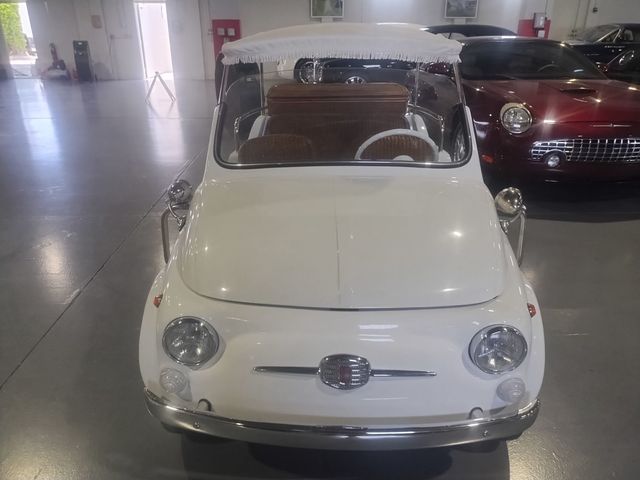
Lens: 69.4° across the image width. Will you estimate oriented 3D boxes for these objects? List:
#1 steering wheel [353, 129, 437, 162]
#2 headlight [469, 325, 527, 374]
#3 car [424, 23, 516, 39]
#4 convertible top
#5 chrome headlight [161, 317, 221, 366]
[{"bbox_3d":[0.352,-0.373,2.230,0.400,0.400,0.090,1,50,3],"label":"steering wheel"},{"bbox_3d":[0.521,0.303,1.381,0.170,0.170,0.085,1,20,3],"label":"headlight"},{"bbox_3d":[2.257,-3.660,9.443,4.850,1.420,1.850,-6,26,-11],"label":"car"},{"bbox_3d":[0.126,-1.139,2.603,1.110,0.190,1.250,1,25,3],"label":"convertible top"},{"bbox_3d":[-0.388,0.291,1.424,0.170,0.170,0.085,1,20,3],"label":"chrome headlight"}]

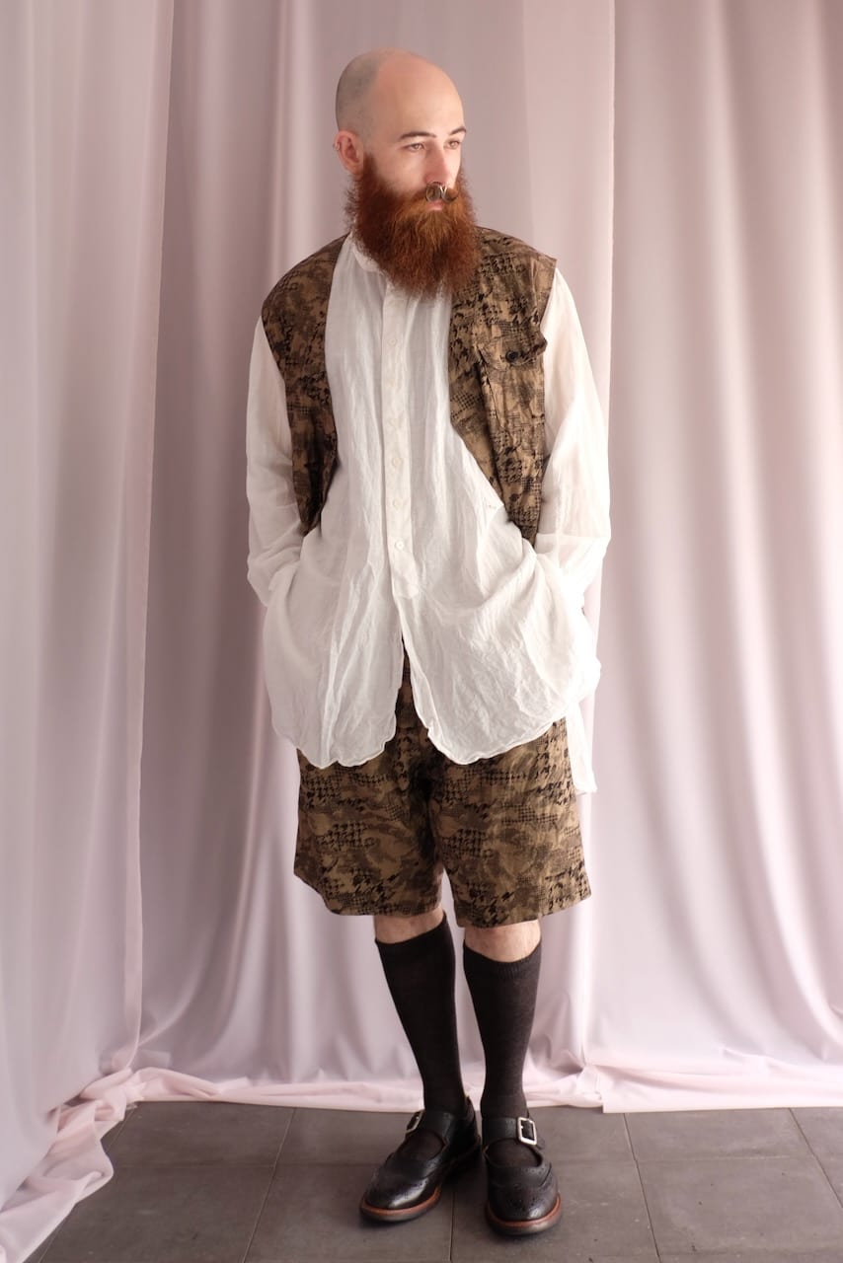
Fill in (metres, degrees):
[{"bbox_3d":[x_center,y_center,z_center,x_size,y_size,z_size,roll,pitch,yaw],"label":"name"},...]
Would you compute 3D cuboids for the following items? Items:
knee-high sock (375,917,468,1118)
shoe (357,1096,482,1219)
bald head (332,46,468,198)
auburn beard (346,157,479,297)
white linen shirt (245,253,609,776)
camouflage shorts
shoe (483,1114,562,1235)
[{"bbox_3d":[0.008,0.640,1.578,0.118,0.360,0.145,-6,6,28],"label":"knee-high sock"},{"bbox_3d":[0.005,0.845,1.563,0.109,0.097,0.278,2,6,37],"label":"shoe"},{"bbox_3d":[-0.031,-0.705,1.358,0.165,0.225,0.205,-5,13,-36],"label":"bald head"},{"bbox_3d":[-0.004,-0.568,1.330,0.175,0.200,0.150,-5,11,-34],"label":"auburn beard"},{"bbox_3d":[0.011,-0.155,1.462,0.560,0.870,0.320,-1,5,9],"label":"white linen shirt"},{"bbox_3d":[0.028,0.165,1.496,0.460,0.530,0.310,0,5,13],"label":"camouflage shorts"},{"bbox_3d":[0.161,0.842,1.549,0.110,0.097,0.278,-2,5,-3],"label":"shoe"}]

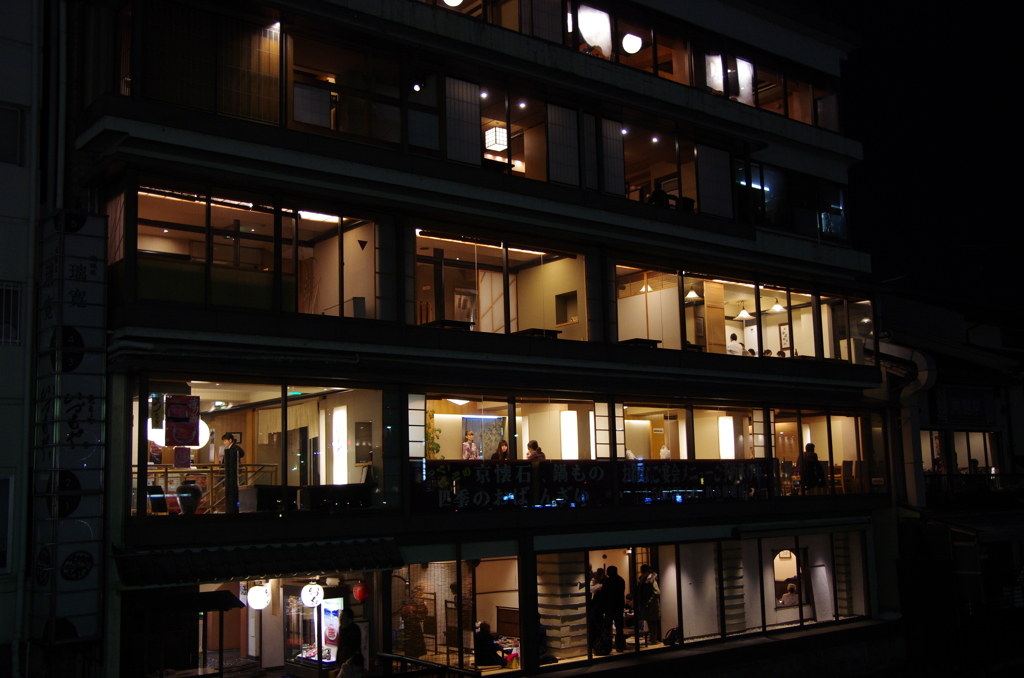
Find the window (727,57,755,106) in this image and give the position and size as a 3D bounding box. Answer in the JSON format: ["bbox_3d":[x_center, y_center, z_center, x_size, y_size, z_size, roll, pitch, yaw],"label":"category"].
[{"bbox_3d":[5.804,-6.511,25.883,1.103,1.115,0.100,5,-10,-36],"label":"window"}]

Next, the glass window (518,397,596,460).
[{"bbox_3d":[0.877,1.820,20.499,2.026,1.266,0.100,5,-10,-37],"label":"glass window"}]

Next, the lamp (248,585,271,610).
[{"bbox_3d":[-3.986,4.081,16.100,0.375,0.390,0.375,5,-10,-37],"label":"lamp"}]

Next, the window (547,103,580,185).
[{"bbox_3d":[1.072,-4.093,21.623,0.881,1.732,0.080,5,-10,-37],"label":"window"}]

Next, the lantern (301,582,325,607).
[{"bbox_3d":[-3.179,4.090,16.306,0.357,0.420,0.357,-1,-8,0],"label":"lantern"}]

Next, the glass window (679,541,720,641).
[{"bbox_3d":[4.182,5.545,22.569,1.296,2.067,0.100,5,-10,-36],"label":"glass window"}]

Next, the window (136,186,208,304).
[{"bbox_3d":[-5.418,-1.482,16.350,1.147,1.784,0.100,5,-10,-36],"label":"window"}]

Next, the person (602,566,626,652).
[{"bbox_3d":[2.110,5.648,21.373,0.520,1.720,0.360,-1,-8,-3],"label":"person"}]

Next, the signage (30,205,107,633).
[{"bbox_3d":[-6.619,1.263,15.306,0.669,6.263,1.050,5,-10,-37],"label":"signage"}]

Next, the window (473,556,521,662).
[{"bbox_3d":[-0.277,5.111,19.305,1.090,1.923,0.100,5,-10,-36],"label":"window"}]

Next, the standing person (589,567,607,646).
[{"bbox_3d":[1.839,5.802,22.077,0.420,1.630,0.480,7,-12,-44],"label":"standing person"}]

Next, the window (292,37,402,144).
[{"bbox_3d":[-3.009,-4.471,18.513,2.249,1.702,0.100,5,-10,-37],"label":"window"}]

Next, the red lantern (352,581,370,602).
[{"bbox_3d":[-2.592,4.349,17.600,0.300,0.370,0.300,-1,-8,0],"label":"red lantern"}]

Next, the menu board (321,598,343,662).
[{"bbox_3d":[-3.039,4.908,17.203,0.450,1.050,0.100,5,-10,-37],"label":"menu board"}]

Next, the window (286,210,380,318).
[{"bbox_3d":[-3.125,-1.292,18.034,1.829,1.773,0.100,5,-10,-36],"label":"window"}]

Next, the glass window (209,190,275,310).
[{"bbox_3d":[-4.491,-1.458,17.040,1.161,1.878,0.100,5,-10,-36],"label":"glass window"}]

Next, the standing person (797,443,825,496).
[{"bbox_3d":[8.239,3.662,28.195,0.520,1.580,0.400,0,-8,-9],"label":"standing person"}]

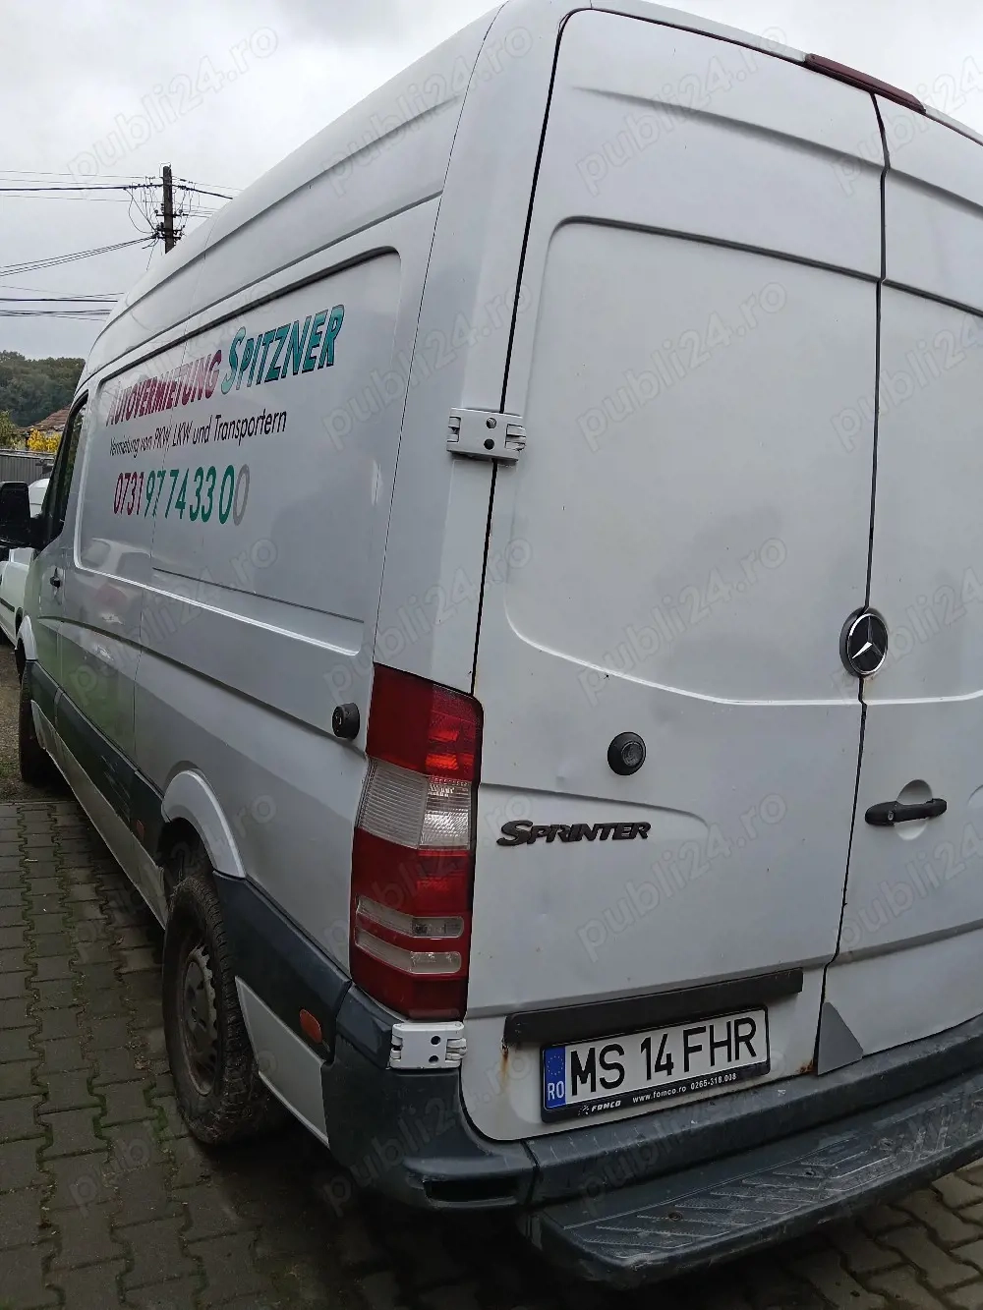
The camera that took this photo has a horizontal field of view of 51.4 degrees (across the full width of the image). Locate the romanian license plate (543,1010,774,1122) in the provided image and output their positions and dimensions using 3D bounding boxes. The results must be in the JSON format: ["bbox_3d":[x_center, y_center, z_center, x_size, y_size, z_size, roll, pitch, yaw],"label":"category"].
[{"bbox_3d":[0.324,0.771,1.946,0.526,0.130,0.018,1,-5,-27],"label":"romanian license plate"}]

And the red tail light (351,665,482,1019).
[{"bbox_3d":[-0.131,0.322,1.745,0.165,0.590,0.165,0,6,-31],"label":"red tail light"}]

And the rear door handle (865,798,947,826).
[{"bbox_3d":[0.890,0.329,2.179,0.240,0.041,0.045,-1,8,-34],"label":"rear door handle"}]

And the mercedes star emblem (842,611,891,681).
[{"bbox_3d":[0.745,-0.018,2.020,0.136,0.136,0.027,0,4,-31],"label":"mercedes star emblem"}]

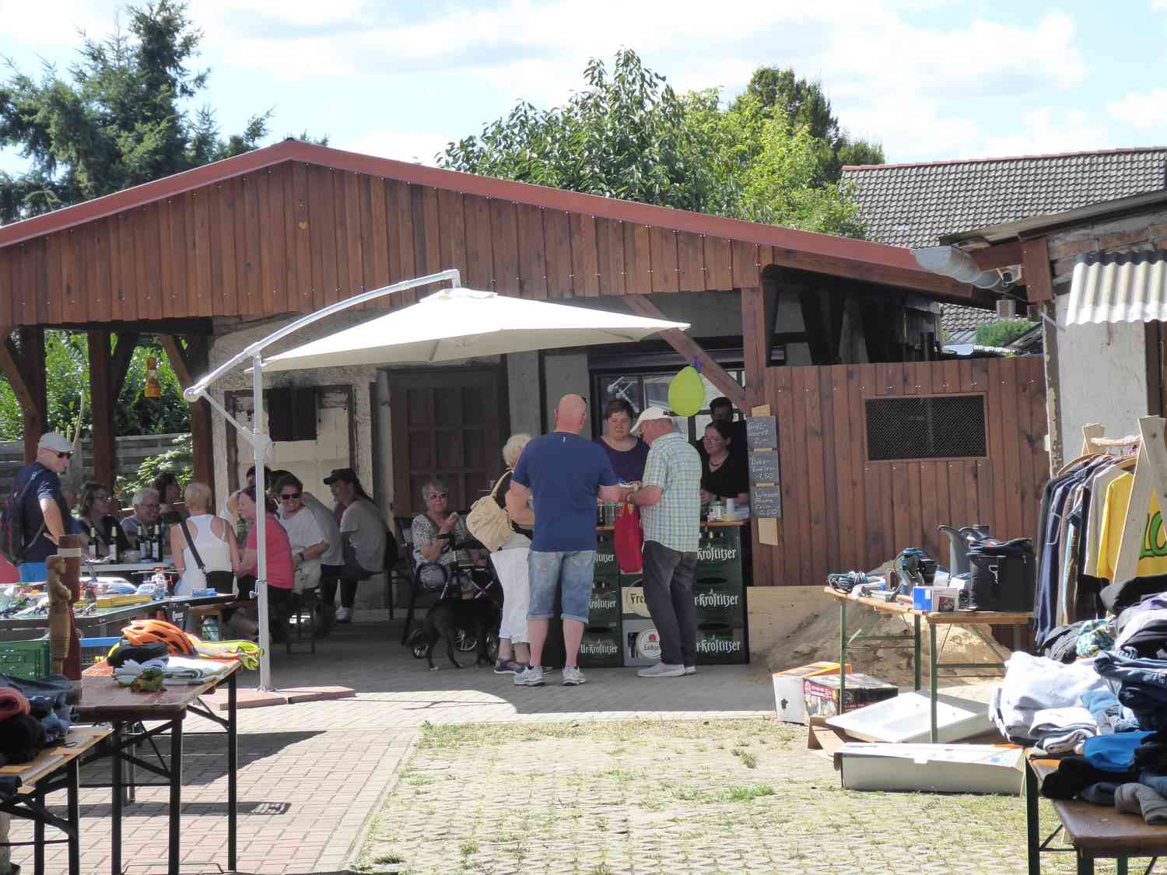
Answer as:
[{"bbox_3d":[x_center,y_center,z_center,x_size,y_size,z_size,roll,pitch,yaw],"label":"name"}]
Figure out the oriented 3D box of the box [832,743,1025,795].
[{"bbox_3d":[1.600,1.515,14.060,0.830,0.165,0.390,-1,1,12],"label":"box"}]

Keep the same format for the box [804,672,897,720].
[{"bbox_3d":[1.452,1.455,16.620,0.345,0.240,0.550,-1,1,-15],"label":"box"}]

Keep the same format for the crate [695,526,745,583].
[{"bbox_3d":[0.793,0.686,19.150,0.400,0.290,0.300,-2,1,1],"label":"crate"}]

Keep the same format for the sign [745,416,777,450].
[{"bbox_3d":[1.168,-0.032,20.050,0.200,0.215,0.015,-2,1,9],"label":"sign"}]

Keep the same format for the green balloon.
[{"bbox_3d":[0.646,-0.292,19.250,0.225,0.310,0.225,-2,1,0],"label":"green balloon"}]

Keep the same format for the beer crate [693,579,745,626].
[{"bbox_3d":[0.862,1.085,20.250,0.400,0.300,0.300,-1,1,0],"label":"beer crate"}]

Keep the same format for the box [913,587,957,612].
[{"bbox_3d":[1.655,0.763,14.500,0.140,0.112,0.150,-2,1,-27],"label":"box"}]

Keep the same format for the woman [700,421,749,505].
[{"bbox_3d":[0.901,0.649,19.750,0.480,1.530,0.400,-2,1,12],"label":"woman"}]

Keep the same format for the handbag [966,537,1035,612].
[{"bbox_3d":[1.878,0.615,13.750,0.280,0.330,0.210,-2,1,-3],"label":"handbag"}]

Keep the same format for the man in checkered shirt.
[{"bbox_3d":[0.519,0.655,19.500,0.420,1.700,0.500,-1,1,32],"label":"man in checkered shirt"}]

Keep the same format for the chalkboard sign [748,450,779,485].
[{"bbox_3d":[1.180,0.192,20.050,0.200,0.215,0.015,-2,1,9],"label":"chalkboard sign"}]

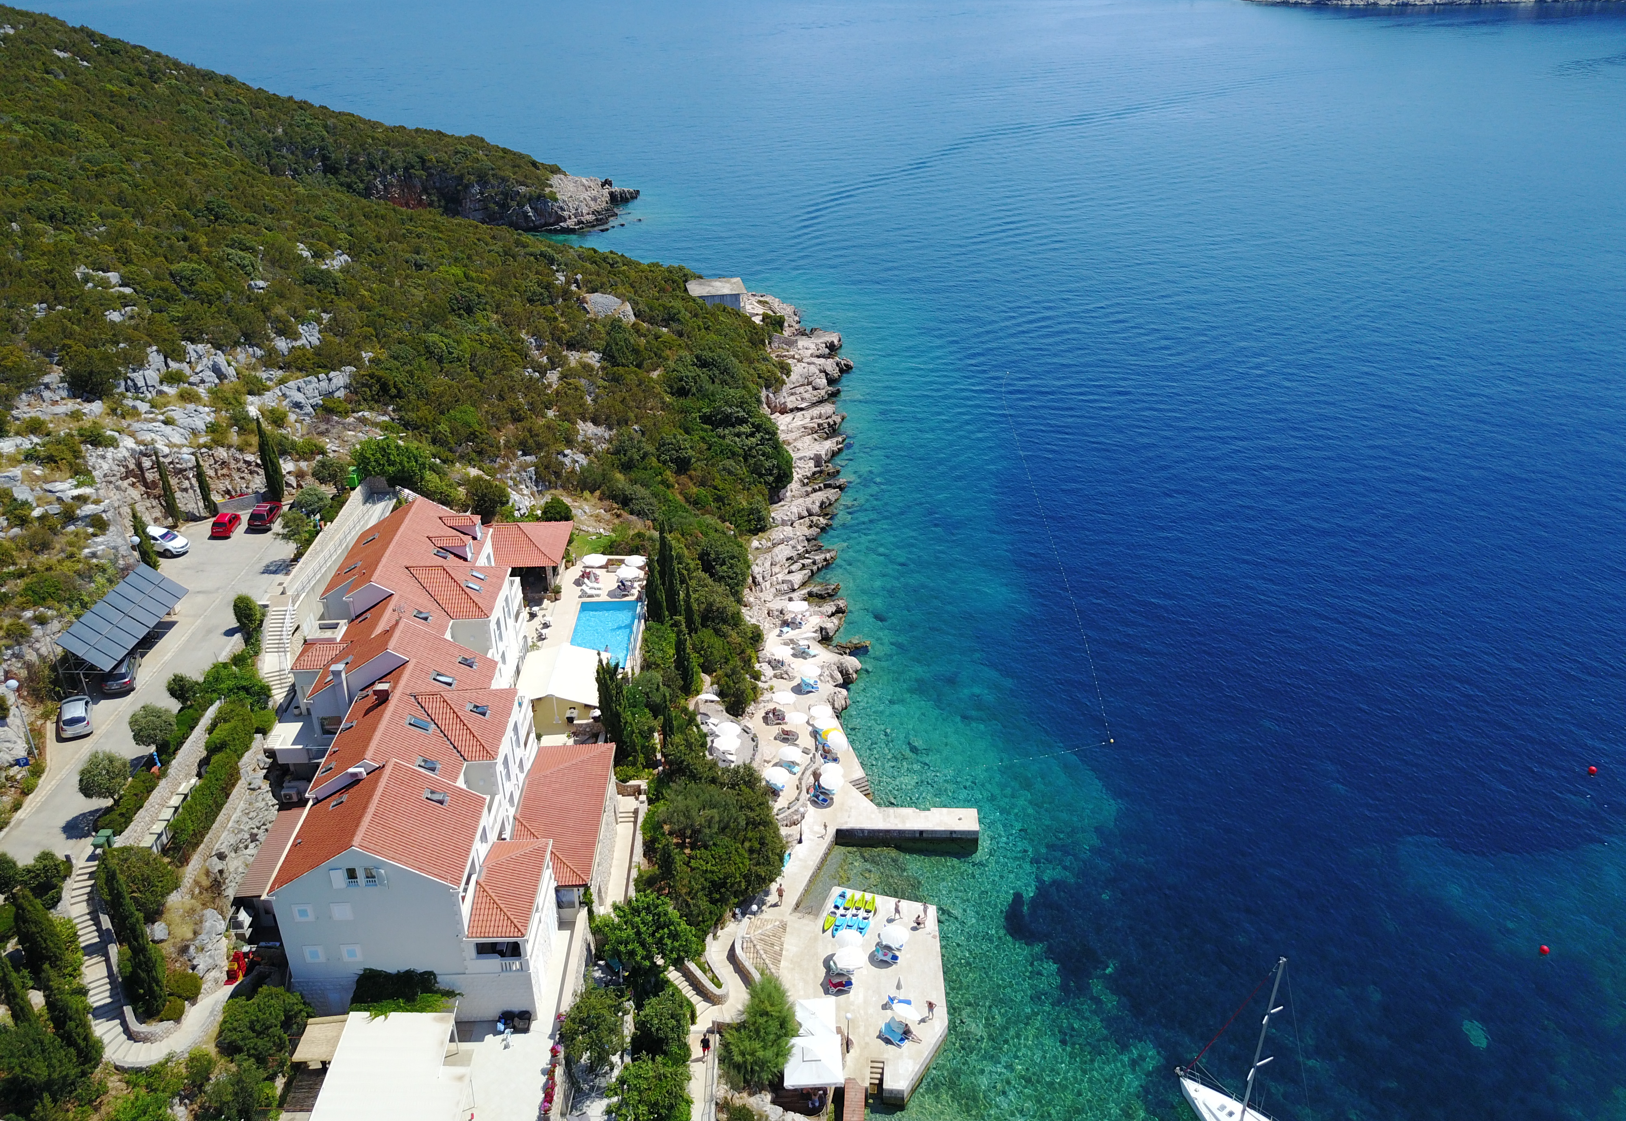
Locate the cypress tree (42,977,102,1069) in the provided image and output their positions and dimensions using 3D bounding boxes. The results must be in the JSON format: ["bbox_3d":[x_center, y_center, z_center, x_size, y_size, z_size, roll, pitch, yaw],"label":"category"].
[{"bbox_3d":[-35.358,21.762,57.799,1.800,6.449,1.800,0,27,0],"label":"cypress tree"}]

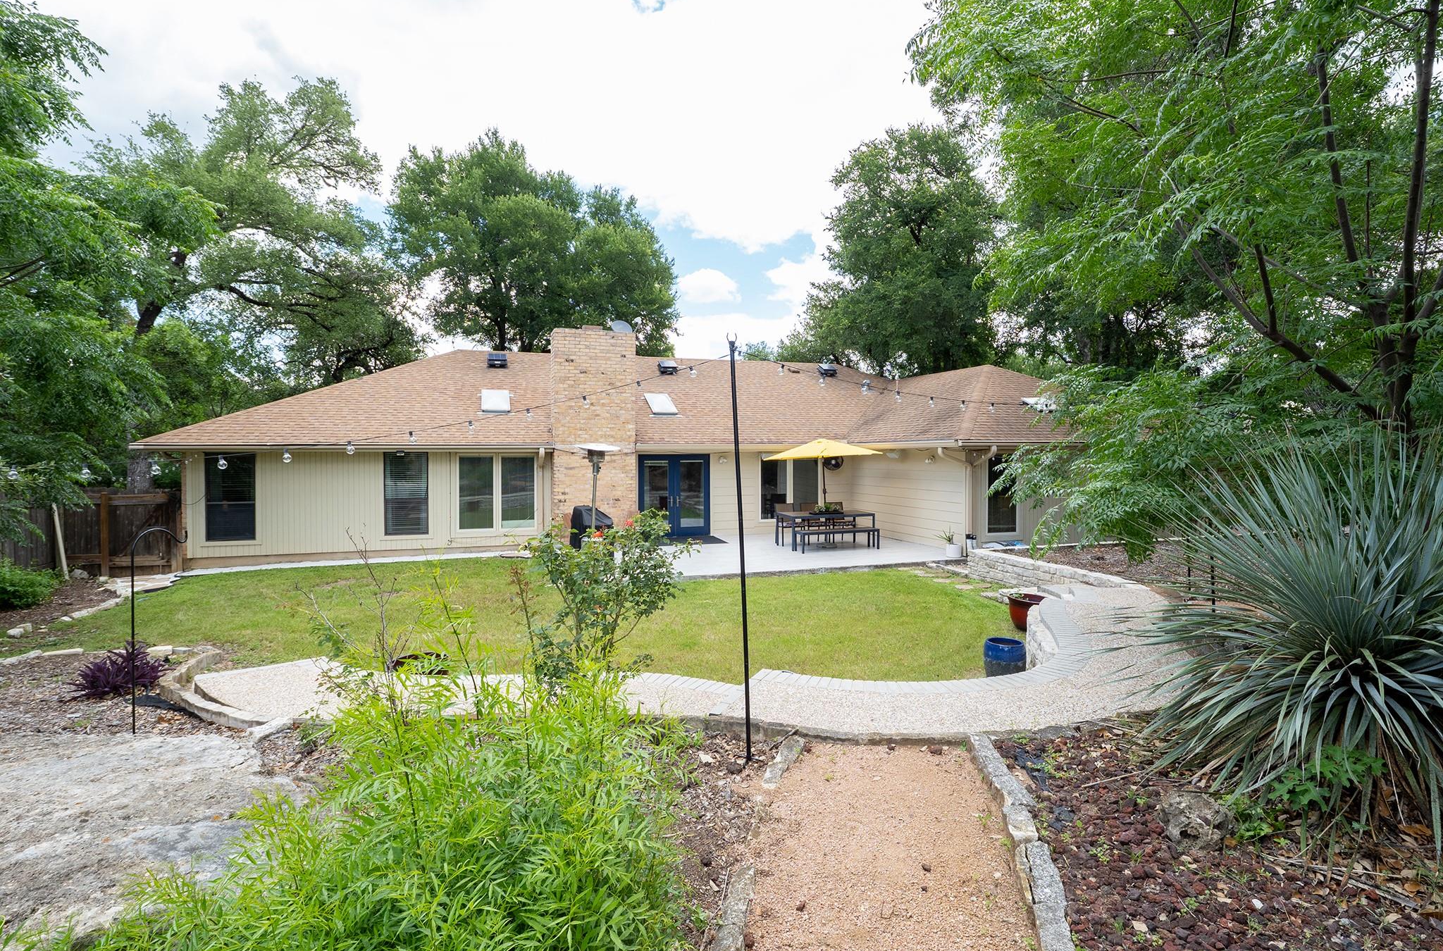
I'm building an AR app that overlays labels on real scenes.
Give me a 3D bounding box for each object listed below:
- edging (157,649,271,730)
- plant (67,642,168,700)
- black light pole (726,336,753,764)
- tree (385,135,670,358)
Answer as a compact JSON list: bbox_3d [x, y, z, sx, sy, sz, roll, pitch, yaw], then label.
[{"bbox_3d":[-3.650,1.530,4.760,0.580,0.200,2.150,-2,2,-41],"label":"edging"},{"bbox_3d":[-4.340,1.375,4.800,0.640,0.370,0.600,-2,2,-42],"label":"plant"},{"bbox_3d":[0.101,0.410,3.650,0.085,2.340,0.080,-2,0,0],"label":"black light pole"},{"bbox_3d":[-8.800,-7.300,31.000,12.800,16.200,12.000,0,2,0],"label":"tree"}]

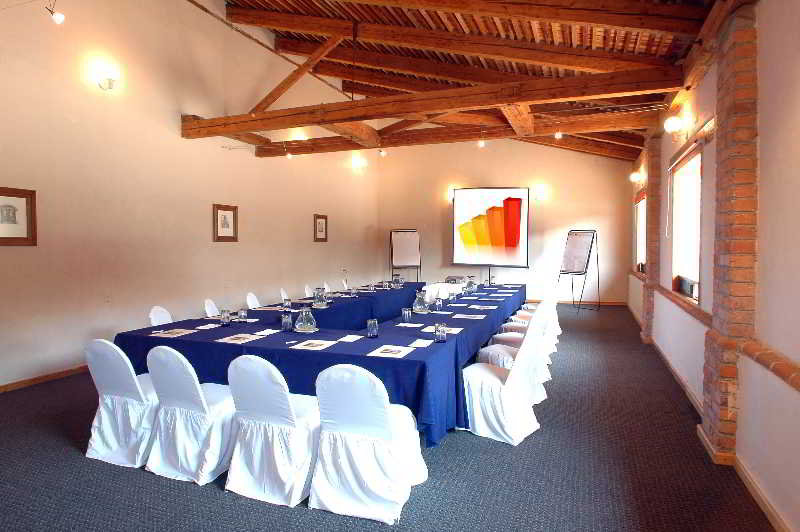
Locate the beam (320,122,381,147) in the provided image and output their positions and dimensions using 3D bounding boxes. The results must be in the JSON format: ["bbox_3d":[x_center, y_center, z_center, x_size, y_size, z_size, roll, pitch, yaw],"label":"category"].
[{"bbox_3d":[-0.699,-2.129,7.284,0.170,0.270,1.580,1,3,21],"label":"beam"}]

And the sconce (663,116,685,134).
[{"bbox_3d":[3.105,-1.601,5.267,0.231,0.223,0.198,1,3,21],"label":"sconce"}]

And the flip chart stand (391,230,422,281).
[{"bbox_3d":[0.157,0.015,12.279,0.750,1.880,0.800,0,3,-4],"label":"flip chart stand"}]

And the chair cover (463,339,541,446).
[{"bbox_3d":[0.861,0.952,4.041,0.650,0.925,0.520,3,4,39],"label":"chair cover"}]

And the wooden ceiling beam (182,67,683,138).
[{"bbox_3d":[-0.191,-2.055,6.127,6.770,0.260,0.190,1,3,21],"label":"wooden ceiling beam"}]

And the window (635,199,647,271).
[{"bbox_3d":[4.893,-0.635,9.455,0.120,1.460,1.420,1,3,21],"label":"window"}]

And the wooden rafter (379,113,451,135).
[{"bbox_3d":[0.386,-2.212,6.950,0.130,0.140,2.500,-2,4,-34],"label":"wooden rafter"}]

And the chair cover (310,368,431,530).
[{"bbox_3d":[-0.191,1.040,3.065,0.569,0.927,0.610,1,3,21],"label":"chair cover"}]

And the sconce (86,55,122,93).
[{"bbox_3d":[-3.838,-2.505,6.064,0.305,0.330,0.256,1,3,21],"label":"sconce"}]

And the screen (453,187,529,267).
[{"bbox_3d":[2.435,-1.035,12.569,1.996,2.095,0.058,1,3,21],"label":"screen"}]

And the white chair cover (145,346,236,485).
[{"bbox_3d":[-1.506,1.019,3.567,0.569,0.927,0.610,1,3,21],"label":"white chair cover"}]

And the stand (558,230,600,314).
[{"bbox_3d":[4.078,0.108,10.776,0.850,1.850,0.720,-2,4,-35],"label":"stand"}]

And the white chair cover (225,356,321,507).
[{"bbox_3d":[-0.799,1.031,3.290,0.553,0.927,0.610,1,3,21],"label":"white chair cover"}]

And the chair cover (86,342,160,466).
[{"bbox_3d":[-2.034,0.976,3.686,0.520,0.925,0.650,1,3,21],"label":"chair cover"}]

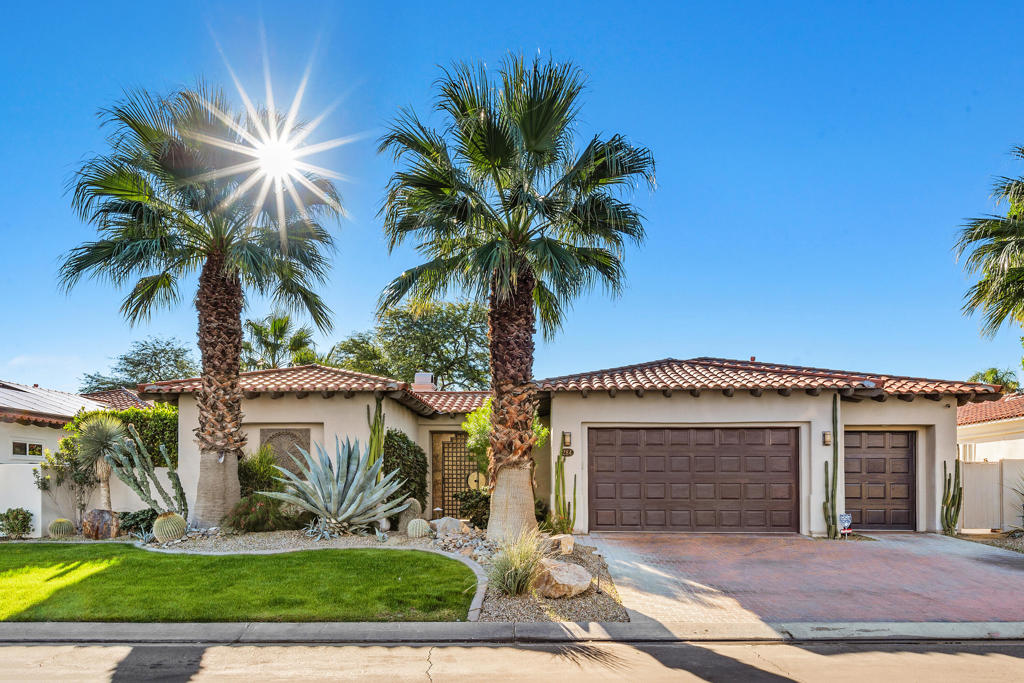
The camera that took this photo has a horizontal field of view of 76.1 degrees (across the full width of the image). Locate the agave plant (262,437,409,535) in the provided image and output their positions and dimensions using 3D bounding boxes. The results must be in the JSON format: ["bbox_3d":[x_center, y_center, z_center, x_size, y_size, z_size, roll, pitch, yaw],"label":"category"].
[{"bbox_3d":[-3.345,2.729,12.400,2.712,1.857,2.500,0,-4,0],"label":"agave plant"}]

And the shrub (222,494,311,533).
[{"bbox_3d":[-4.728,3.322,12.600,1.661,0.751,1.200,0,-4,0],"label":"shrub"}]

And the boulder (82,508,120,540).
[{"bbox_3d":[-8.156,3.636,13.000,0.740,0.636,0.550,0,-4,0],"label":"boulder"}]

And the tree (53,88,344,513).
[{"bbox_3d":[-6.094,-0.704,12.800,5.368,8.647,5.000,0,-4,0],"label":"tree"}]

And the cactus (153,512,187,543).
[{"bbox_3d":[-6.386,3.468,12.200,0.621,0.559,0.620,0,-4,0],"label":"cactus"}]

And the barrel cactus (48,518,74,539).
[{"bbox_3d":[-9.088,3.773,13.200,0.514,0.403,0.500,0,-4,0],"label":"barrel cactus"}]

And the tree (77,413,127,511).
[{"bbox_3d":[-8.532,2.723,13.600,1.018,2.494,1.000,0,-4,0],"label":"tree"}]

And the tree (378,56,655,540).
[{"bbox_3d":[0.083,-0.779,12.000,4.961,8.895,4.700,0,-4,0],"label":"tree"}]

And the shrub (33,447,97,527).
[{"bbox_3d":[-9.291,3.055,13.600,1.324,1.663,1.000,0,-4,0],"label":"shrub"}]

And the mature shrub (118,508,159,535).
[{"bbox_3d":[-7.572,3.679,13.300,0.837,0.569,0.700,0,-4,0],"label":"mature shrub"}]

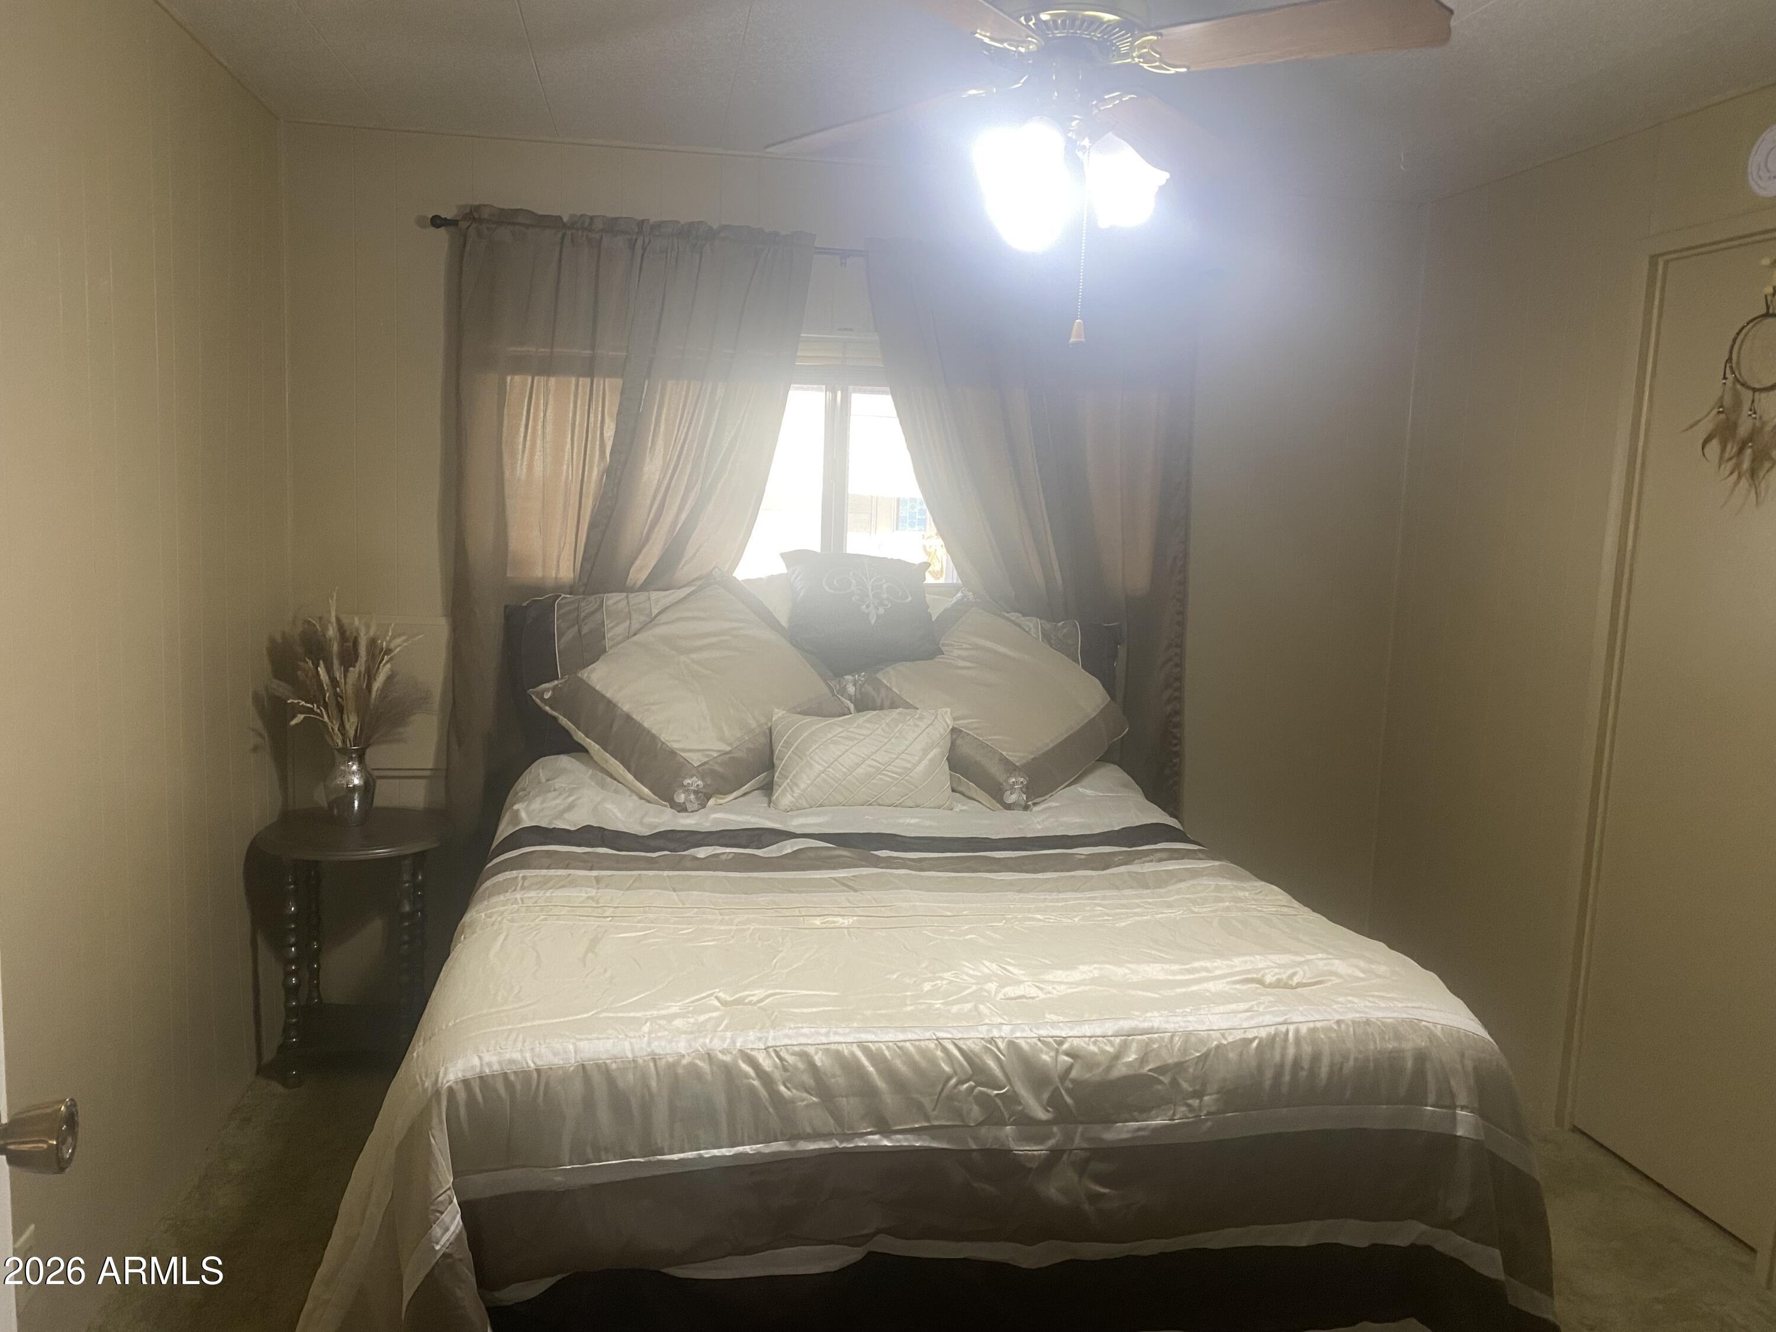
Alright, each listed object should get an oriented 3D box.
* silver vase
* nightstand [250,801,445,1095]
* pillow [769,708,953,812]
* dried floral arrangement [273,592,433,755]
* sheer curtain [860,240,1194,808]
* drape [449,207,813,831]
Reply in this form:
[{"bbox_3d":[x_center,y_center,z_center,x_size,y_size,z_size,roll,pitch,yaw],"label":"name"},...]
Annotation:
[{"bbox_3d":[-1.327,0.296,3.291,0.117,0.186,0.117,1,8,-10],"label":"silver vase"},{"bbox_3d":[-1.301,0.687,3.272,0.434,0.582,0.434,1,8,-10],"label":"nightstand"},{"bbox_3d":[-0.056,0.214,3.053,0.425,0.265,0.130,1,-32,-10],"label":"pillow"},{"bbox_3d":[-1.306,0.021,3.256,0.340,0.385,0.290,1,8,-10],"label":"dried floral arrangement"},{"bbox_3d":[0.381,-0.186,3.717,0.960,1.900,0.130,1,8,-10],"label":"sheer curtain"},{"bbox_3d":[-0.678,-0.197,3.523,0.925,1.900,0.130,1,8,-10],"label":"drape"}]

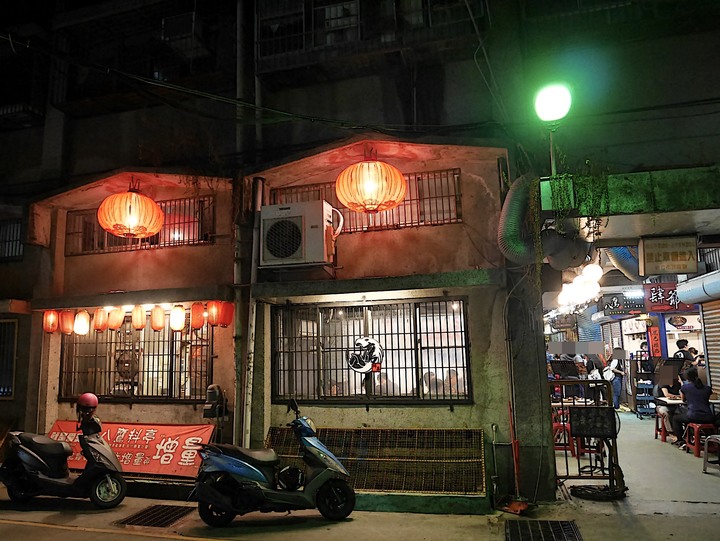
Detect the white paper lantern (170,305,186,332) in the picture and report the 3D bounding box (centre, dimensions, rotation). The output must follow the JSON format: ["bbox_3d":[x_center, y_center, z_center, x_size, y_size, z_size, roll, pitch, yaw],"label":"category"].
[{"bbox_3d":[-2.282,0.603,6.270,0.180,0.336,0.180,-4,-9,16],"label":"white paper lantern"}]

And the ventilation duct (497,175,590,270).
[{"bbox_3d":[2.120,-0.553,5.755,0.938,1.044,0.600,-4,-10,13],"label":"ventilation duct"}]

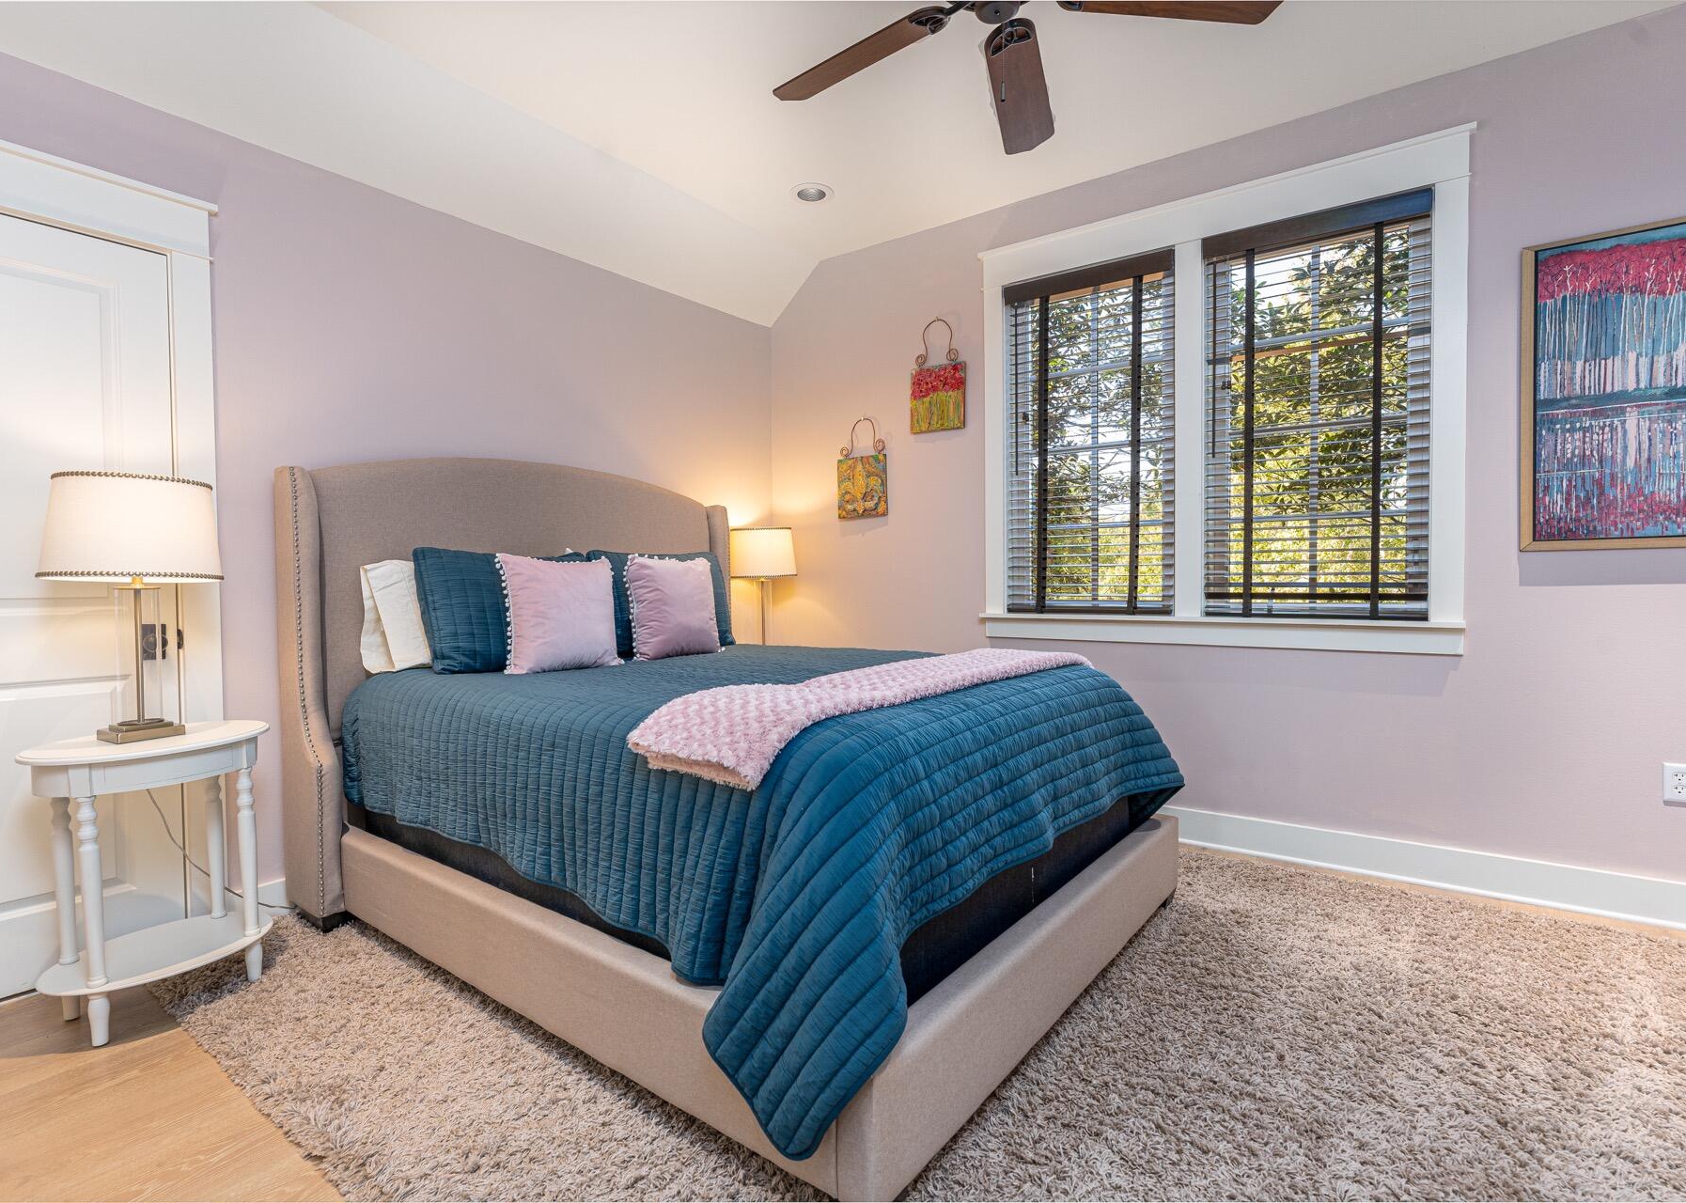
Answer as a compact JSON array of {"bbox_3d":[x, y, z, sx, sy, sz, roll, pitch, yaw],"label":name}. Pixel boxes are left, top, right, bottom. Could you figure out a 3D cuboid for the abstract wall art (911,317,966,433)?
[{"bbox_3d":[0.440,-1.074,3.784,0.297,0.538,0.033,1,2,37],"label":"abstract wall art"}]

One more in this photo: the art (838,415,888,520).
[{"bbox_3d":[0.092,-0.679,4.059,0.304,0.512,0.033,1,2,37],"label":"art"}]

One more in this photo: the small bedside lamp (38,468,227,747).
[{"bbox_3d":[-1.803,0.025,2.052,0.360,0.656,0.360,1,2,37],"label":"small bedside lamp"}]

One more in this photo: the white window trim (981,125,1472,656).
[{"bbox_3d":[1.331,-0.694,3.135,1.782,1.737,0.070,1,2,37],"label":"white window trim"}]

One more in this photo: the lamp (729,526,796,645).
[{"bbox_3d":[-0.403,-0.043,4.026,0.360,0.651,0.360,-1,2,0],"label":"lamp"}]

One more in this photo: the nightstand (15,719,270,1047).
[{"bbox_3d":[-1.760,0.694,2.071,0.391,0.690,0.506,1,2,34],"label":"nightstand"}]

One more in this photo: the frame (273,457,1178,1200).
[{"bbox_3d":[-0.357,0.229,2.591,2.300,1.552,1.774,1,2,37],"label":"frame"}]

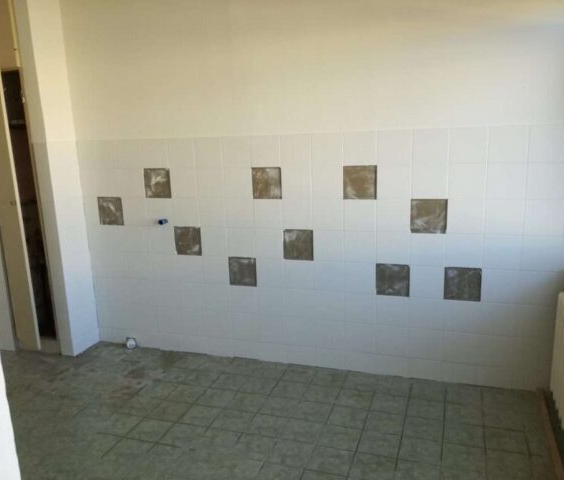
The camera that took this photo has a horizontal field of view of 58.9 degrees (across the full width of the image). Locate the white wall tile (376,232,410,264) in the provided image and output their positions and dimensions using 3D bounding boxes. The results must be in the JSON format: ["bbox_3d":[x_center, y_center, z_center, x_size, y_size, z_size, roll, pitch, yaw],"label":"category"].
[{"bbox_3d":[0.677,0.052,3.019,0.199,0.199,0.010,2,13,19],"label":"white wall tile"}]

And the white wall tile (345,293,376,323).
[{"bbox_3d":[0.503,0.437,3.166,0.199,0.199,0.010,2,13,19],"label":"white wall tile"}]

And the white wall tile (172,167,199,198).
[{"bbox_3d":[-0.667,-0.386,3.381,0.198,0.198,0.010,2,12,18],"label":"white wall tile"}]

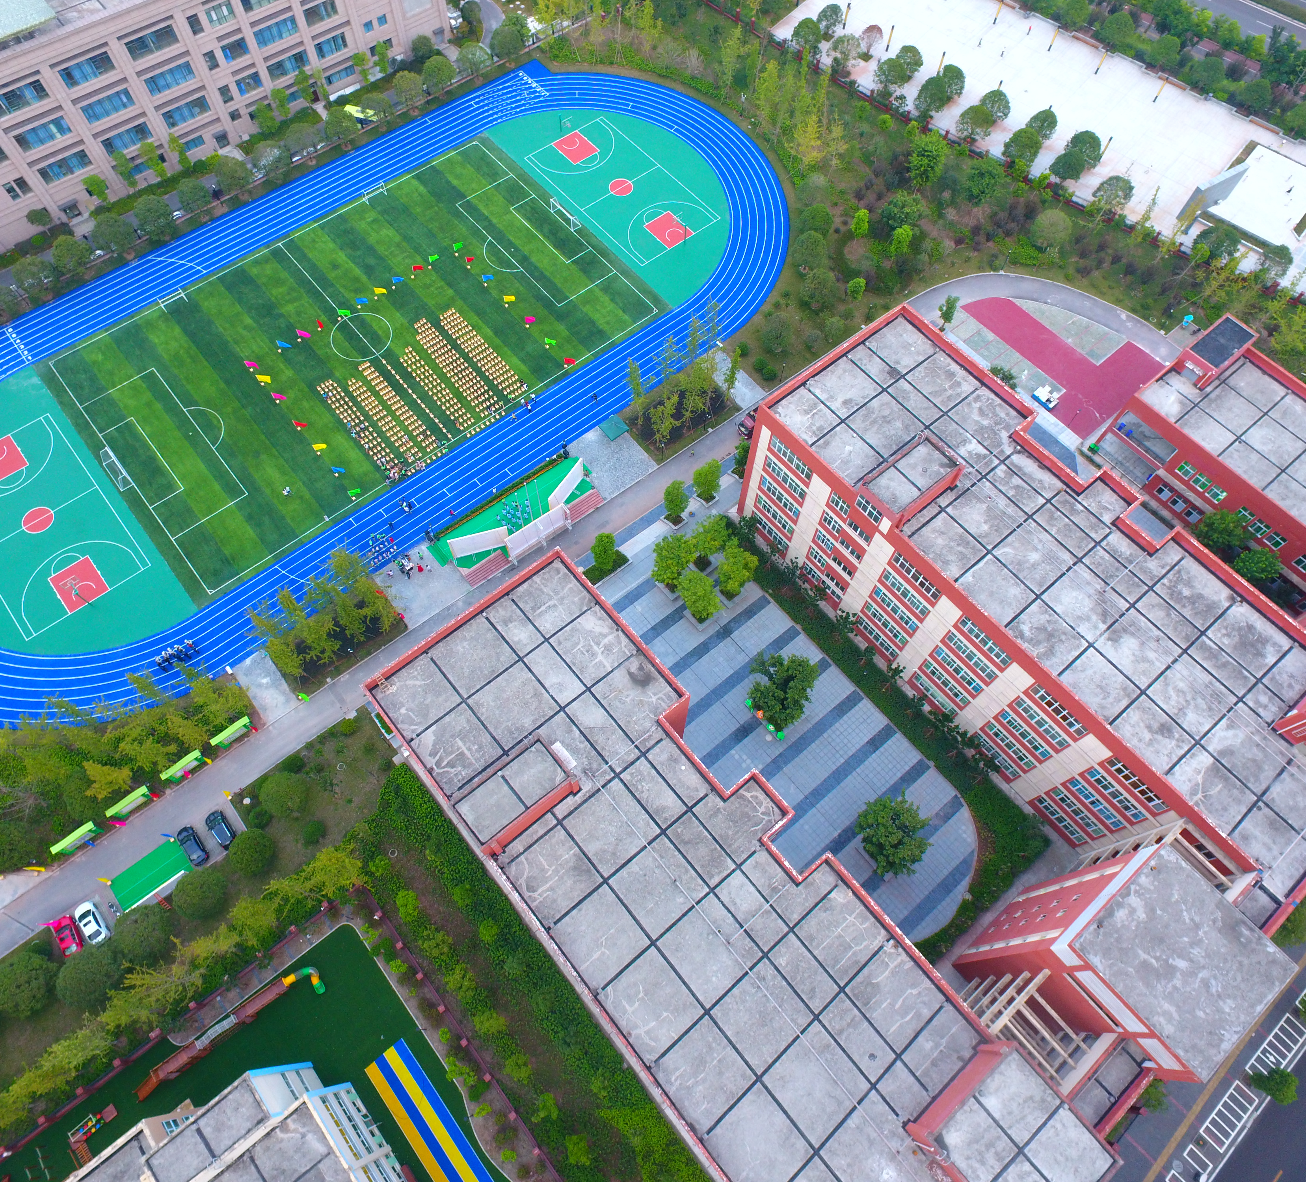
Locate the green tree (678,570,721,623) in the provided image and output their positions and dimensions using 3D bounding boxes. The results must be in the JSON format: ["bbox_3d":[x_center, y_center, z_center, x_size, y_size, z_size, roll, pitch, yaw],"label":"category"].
[{"bbox_3d":[5.561,1.098,103.921,4.900,7.700,4.900,1,64,-2],"label":"green tree"}]

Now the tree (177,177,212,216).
[{"bbox_3d":[-65.192,-55.649,129.906,4.400,5.600,4.400,-37,71,-17],"label":"tree"}]

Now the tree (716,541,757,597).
[{"bbox_3d":[9.473,-1.998,104.551,5.270,9.490,5.270,1,64,-2],"label":"tree"}]

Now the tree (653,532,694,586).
[{"bbox_3d":[2.472,-2.856,104.853,5.000,8.800,5.000,4,64,0],"label":"tree"}]

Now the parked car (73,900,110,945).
[{"bbox_3d":[-55.741,32.905,90.073,1.830,1.550,4.550,-36,71,-17],"label":"parked car"}]

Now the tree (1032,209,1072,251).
[{"bbox_3d":[57.427,-51.877,131.401,5.300,6.200,5.300,4,64,0],"label":"tree"}]

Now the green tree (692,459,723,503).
[{"bbox_3d":[6.642,-13.247,110.910,3.570,7.530,3.570,1,64,-2],"label":"green tree"}]

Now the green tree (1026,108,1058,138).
[{"bbox_3d":[60.250,-71.970,141.560,4.800,5.900,4.800,4,64,0],"label":"green tree"}]

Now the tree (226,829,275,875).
[{"bbox_3d":[-40.821,26.516,92.537,4.710,3.630,4.710,1,64,-2],"label":"tree"}]

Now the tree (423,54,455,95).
[{"bbox_3d":[-33.370,-80.330,142.270,4.900,6.700,4.900,4,64,0],"label":"tree"}]

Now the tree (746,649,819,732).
[{"bbox_3d":[14.190,11.017,98.447,7.800,9.000,7.800,4,64,0],"label":"tree"}]

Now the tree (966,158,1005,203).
[{"bbox_3d":[48.580,-59.870,134.310,5.400,7.900,5.400,4,64,0],"label":"tree"}]

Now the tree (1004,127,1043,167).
[{"bbox_3d":[56.230,-67.364,139.168,5.640,6.080,5.640,1,64,-2],"label":"tree"}]

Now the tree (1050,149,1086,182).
[{"bbox_3d":[62.680,-63.570,137.670,5.200,5.800,5.200,4,64,0],"label":"tree"}]

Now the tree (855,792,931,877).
[{"bbox_3d":[24.773,24.983,92.850,7.900,7.600,7.900,4,64,0],"label":"tree"}]

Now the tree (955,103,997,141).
[{"bbox_3d":[50.076,-72.345,141.719,5.600,5.600,5.600,1,64,-2],"label":"tree"}]

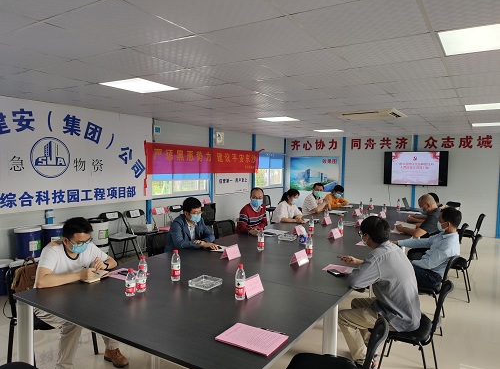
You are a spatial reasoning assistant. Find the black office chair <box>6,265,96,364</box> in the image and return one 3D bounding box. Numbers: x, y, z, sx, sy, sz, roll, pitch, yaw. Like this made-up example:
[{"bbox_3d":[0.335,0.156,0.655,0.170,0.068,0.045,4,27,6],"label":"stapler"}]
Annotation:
[{"bbox_3d":[-1.554,1.016,3.006,0.540,0.780,0.490,3,3,35],"label":"black office chair"}]

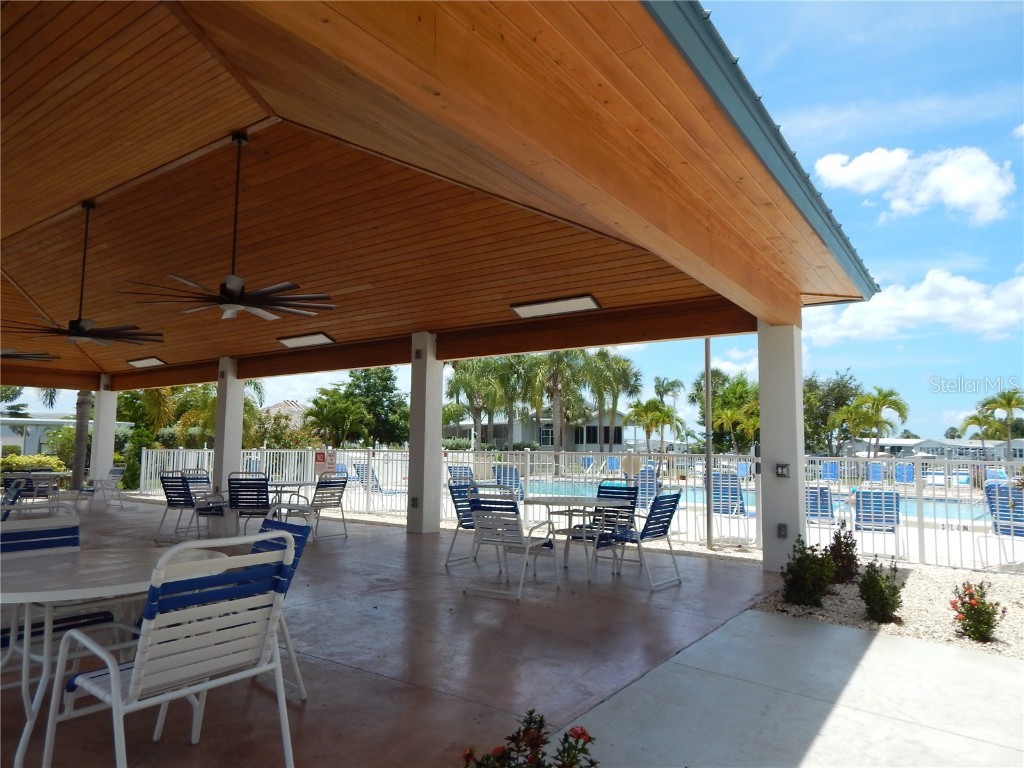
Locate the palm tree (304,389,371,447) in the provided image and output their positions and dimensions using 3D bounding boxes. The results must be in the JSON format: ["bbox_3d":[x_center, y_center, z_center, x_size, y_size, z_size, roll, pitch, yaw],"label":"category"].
[{"bbox_3d":[-6.846,1.899,25.343,2.600,3.459,2.600,2,-5,-15],"label":"palm tree"}]

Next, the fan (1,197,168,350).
[{"bbox_3d":[-5.683,-1.492,8.624,1.971,1.905,1.971,-3,-7,35],"label":"fan"}]

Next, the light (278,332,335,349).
[{"bbox_3d":[-3.596,-0.748,11.361,1.240,0.050,0.330,-3,-27,35],"label":"light"}]

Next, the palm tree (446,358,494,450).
[{"bbox_3d":[-2.018,1.546,33.921,2.600,6.011,2.600,0,-6,0],"label":"palm tree"}]

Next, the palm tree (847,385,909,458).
[{"bbox_3d":[16.296,2.234,28.617,2.450,4.267,2.450,-2,-6,29],"label":"palm tree"}]

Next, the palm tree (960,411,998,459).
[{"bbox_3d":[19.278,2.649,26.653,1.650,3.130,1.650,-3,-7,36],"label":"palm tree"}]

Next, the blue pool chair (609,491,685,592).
[{"bbox_3d":[1.170,1.440,6.263,0.704,0.922,0.576,-3,-7,35],"label":"blue pool chair"}]

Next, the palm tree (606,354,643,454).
[{"bbox_3d":[6.363,1.618,37.454,2.400,6.693,2.400,0,-6,0],"label":"palm tree"}]

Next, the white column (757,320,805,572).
[{"bbox_3d":[2.882,0.642,6.989,0.346,2.688,0.346,-3,-7,35],"label":"white column"}]

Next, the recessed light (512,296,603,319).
[{"bbox_3d":[0.576,-0.999,8.474,1.240,0.050,0.330,-3,-27,35],"label":"recessed light"}]

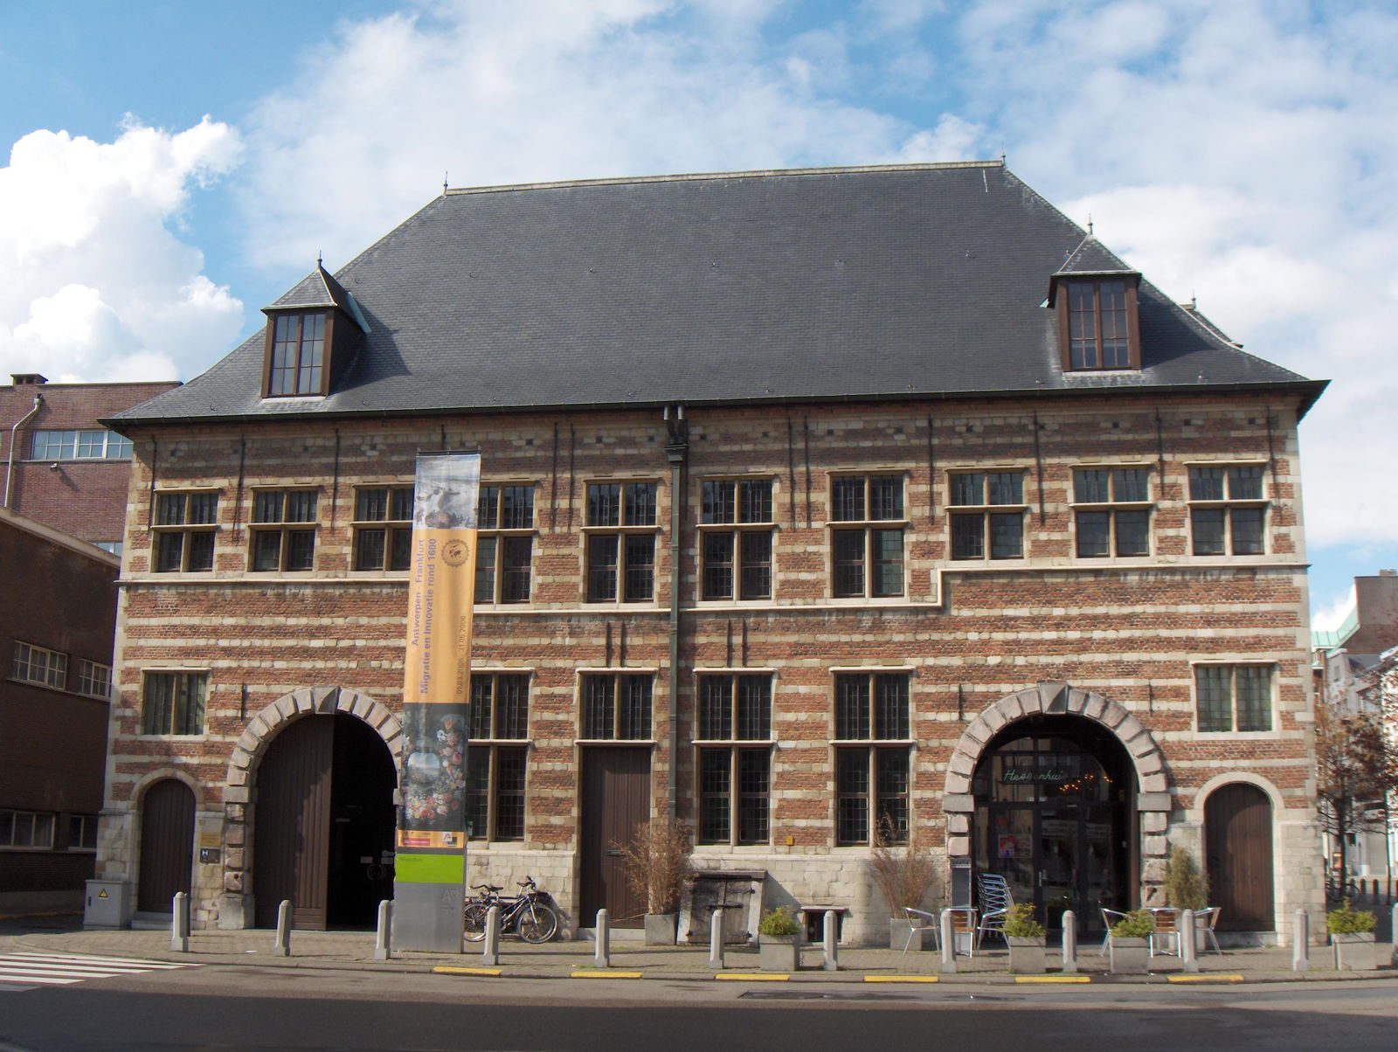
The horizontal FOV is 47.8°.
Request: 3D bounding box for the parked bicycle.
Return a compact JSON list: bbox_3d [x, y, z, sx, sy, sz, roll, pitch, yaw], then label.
[{"bbox_3d":[-3.233,6.478,26.600,1.740,1.080,0.600,-1,-11,9],"label":"parked bicycle"}]

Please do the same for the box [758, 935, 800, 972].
[{"bbox_3d":[1.148,6.042,22.400,0.530,0.510,0.530,-1,-11,10],"label":"box"}]

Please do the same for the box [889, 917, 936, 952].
[{"bbox_3d":[3.340,6.525,25.250,0.520,0.500,0.520,-1,-11,10],"label":"box"}]

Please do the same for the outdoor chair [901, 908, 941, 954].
[{"bbox_3d":[3.473,6.357,24.700,0.570,0.730,0.550,0,-11,1],"label":"outdoor chair"}]

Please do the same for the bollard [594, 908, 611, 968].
[{"bbox_3d":[-1.388,5.934,22.700,0.190,0.840,0.190,-1,-11,10],"label":"bollard"}]

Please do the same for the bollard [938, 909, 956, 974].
[{"bbox_3d":[3.402,5.650,21.450,0.185,0.830,0.185,-1,-11,9],"label":"bollard"}]

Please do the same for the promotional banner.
[{"bbox_3d":[-4.078,2.626,24.615,1.090,7.750,0.200,-1,-11,9],"label":"promotional banner"}]

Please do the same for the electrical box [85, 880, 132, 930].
[{"bbox_3d":[-10.191,6.533,27.150,0.690,0.860,0.320,-1,-11,9],"label":"electrical box"}]

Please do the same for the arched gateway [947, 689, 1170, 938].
[{"bbox_3d":[5.838,4.709,25.780,3.639,4.223,0.600,-1,-11,10],"label":"arched gateway"}]

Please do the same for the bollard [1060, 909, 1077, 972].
[{"bbox_3d":[5.115,5.744,21.800,0.190,0.850,0.190,-1,-11,10],"label":"bollard"}]

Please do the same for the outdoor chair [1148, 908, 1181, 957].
[{"bbox_3d":[6.963,6.079,23.600,0.560,0.730,0.570,-1,-11,10],"label":"outdoor chair"}]

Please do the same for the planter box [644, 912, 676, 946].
[{"bbox_3d":[-0.628,6.612,25.900,0.520,0.500,0.520,-1,-11,10],"label":"planter box"}]

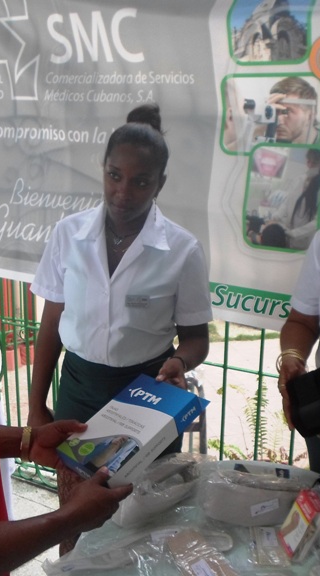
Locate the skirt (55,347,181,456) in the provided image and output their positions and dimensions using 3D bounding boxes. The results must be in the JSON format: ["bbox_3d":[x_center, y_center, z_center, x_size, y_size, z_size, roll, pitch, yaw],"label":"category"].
[{"bbox_3d":[-0.109,0.359,1.534,0.365,0.400,0.270,4,14,14],"label":"skirt"}]

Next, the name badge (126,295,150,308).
[{"bbox_3d":[-0.055,0.034,1.385,0.063,0.028,0.006,2,8,5],"label":"name badge"}]

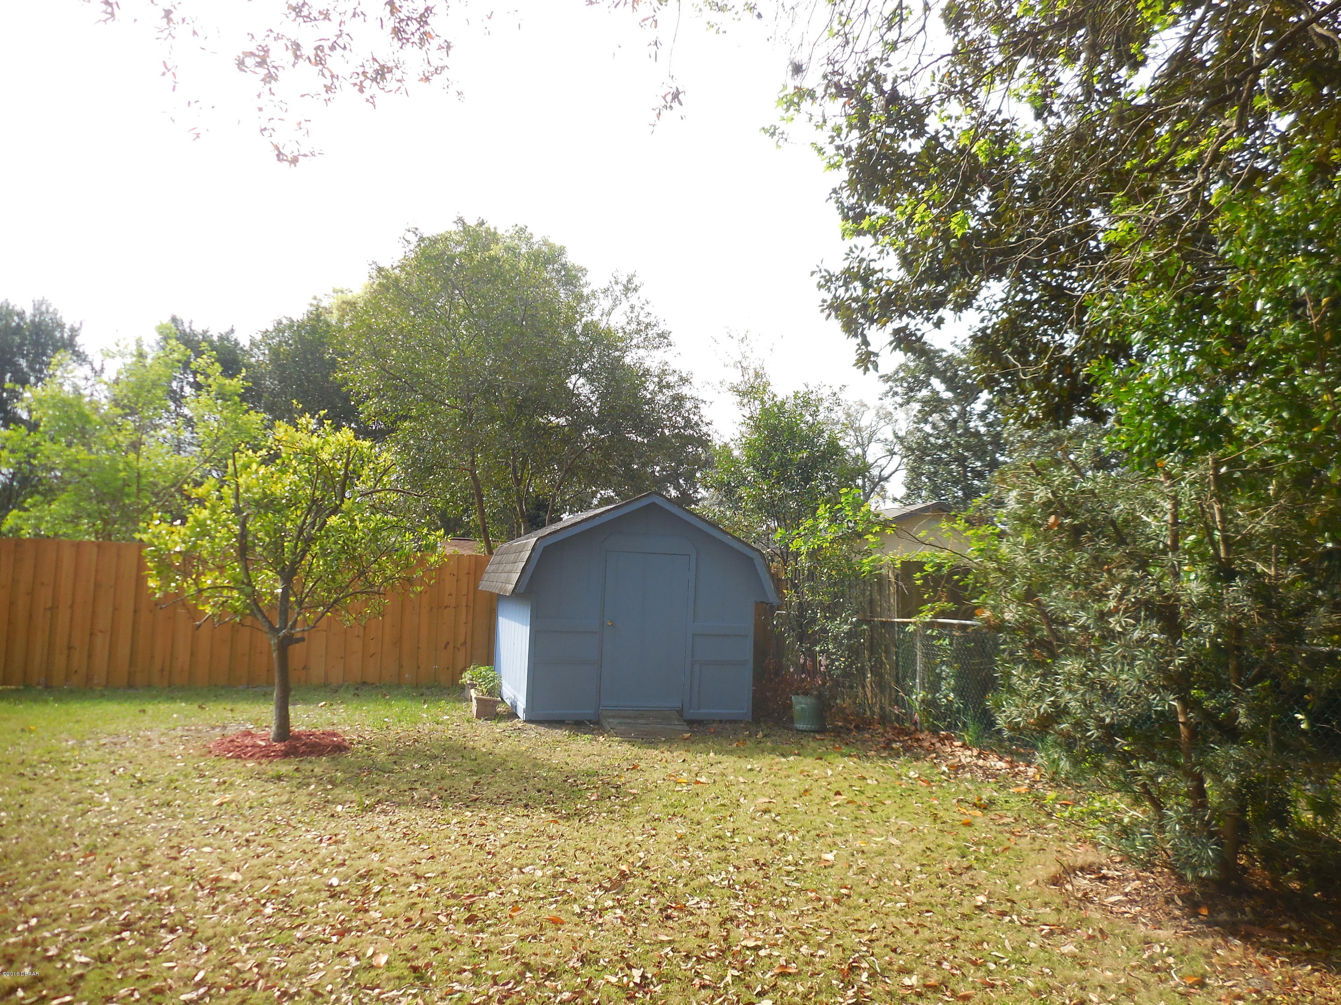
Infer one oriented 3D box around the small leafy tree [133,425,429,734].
[{"bbox_3d":[-3.285,0.677,8.568,2.550,2.840,2.500,2,-5,0],"label":"small leafy tree"}]

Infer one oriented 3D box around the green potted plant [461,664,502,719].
[{"bbox_3d":[-2.015,2.015,10.350,0.400,0.550,0.520,3,-5,-17],"label":"green potted plant"}]

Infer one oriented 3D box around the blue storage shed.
[{"bbox_3d":[-0.647,1.186,11.602,2.880,2.420,3.000,3,-5,-17],"label":"blue storage shed"}]

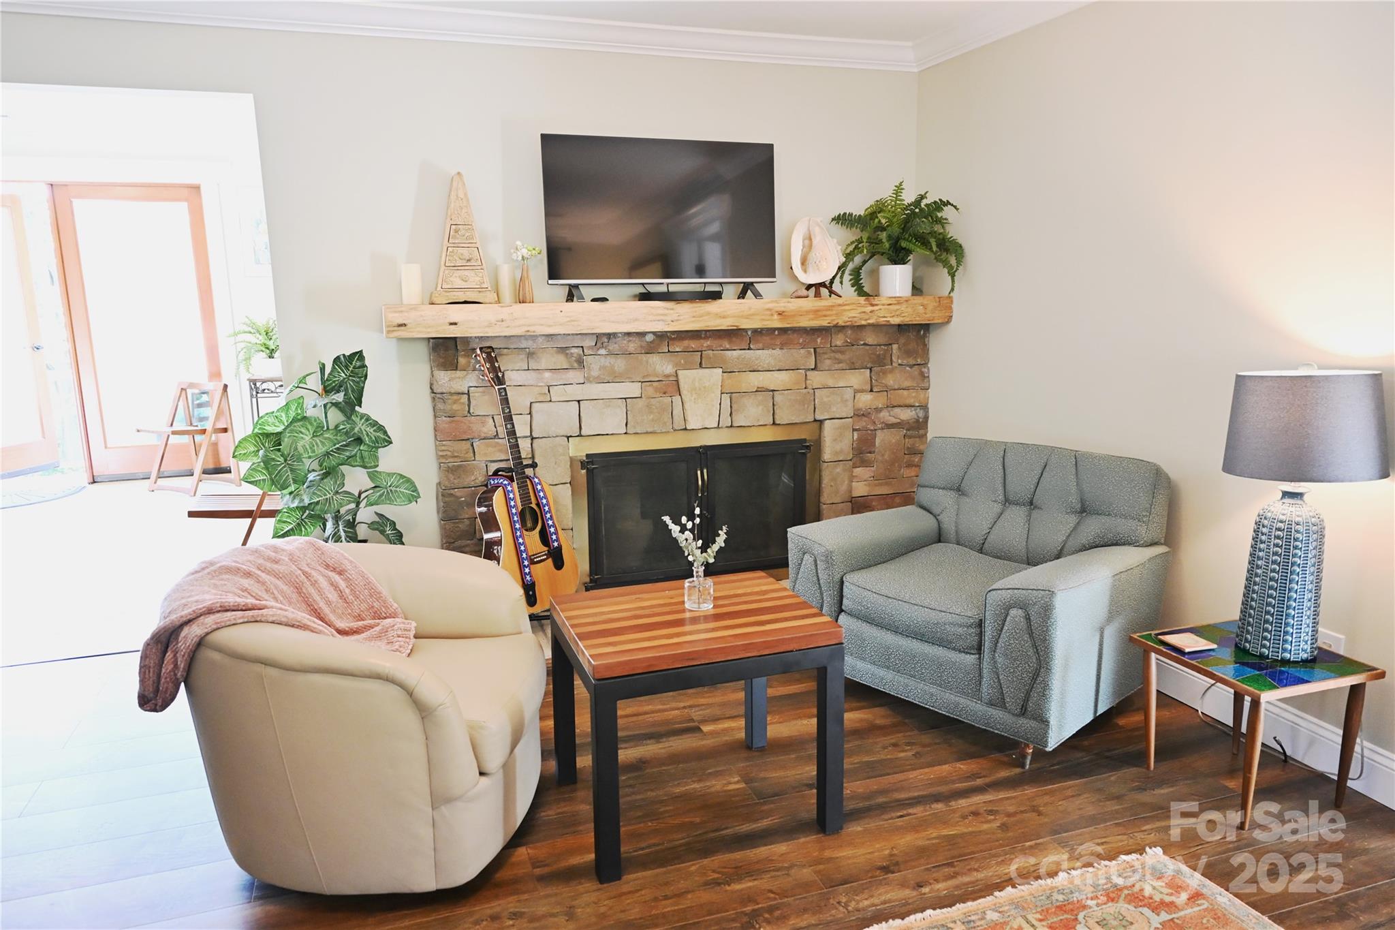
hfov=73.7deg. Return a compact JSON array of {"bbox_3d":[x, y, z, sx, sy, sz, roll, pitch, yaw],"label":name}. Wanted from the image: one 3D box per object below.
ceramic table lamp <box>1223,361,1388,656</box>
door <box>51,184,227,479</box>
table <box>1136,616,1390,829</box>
[{"bbox_3d":[1.558,0.121,2.428,0.365,0.757,0.365,-4,11,-18],"label":"ceramic table lamp"},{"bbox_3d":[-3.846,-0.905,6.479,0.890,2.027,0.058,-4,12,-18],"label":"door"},{"bbox_3d":[1.484,0.693,2.514,0.414,0.397,0.414,-4,11,-18],"label":"table"}]

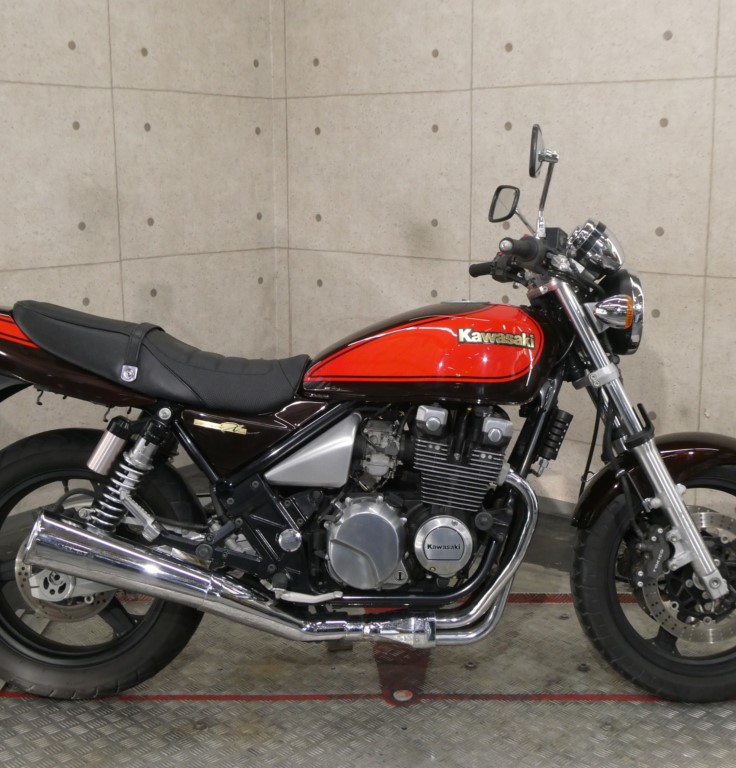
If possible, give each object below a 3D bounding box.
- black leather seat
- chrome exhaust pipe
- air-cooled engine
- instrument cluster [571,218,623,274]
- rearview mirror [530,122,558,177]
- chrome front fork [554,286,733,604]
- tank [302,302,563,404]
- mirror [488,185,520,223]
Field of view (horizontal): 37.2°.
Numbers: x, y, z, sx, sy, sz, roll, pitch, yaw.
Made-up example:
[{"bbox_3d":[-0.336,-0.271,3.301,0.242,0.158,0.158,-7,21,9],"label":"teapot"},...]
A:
[{"bbox_3d":[-0.478,-0.066,2.543,0.696,0.257,0.270,0,3,1],"label":"black leather seat"},{"bbox_3d":[-0.185,0.394,2.516,1.120,0.401,0.430,0,3,1],"label":"chrome exhaust pipe"},{"bbox_3d":[0.107,0.244,2.550,0.416,0.412,0.460,0,3,1],"label":"air-cooled engine"},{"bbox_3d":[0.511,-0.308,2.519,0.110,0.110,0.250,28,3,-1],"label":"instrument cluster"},{"bbox_3d":[0.340,-0.460,2.154,0.055,0.090,0.125,6,4,13],"label":"rearview mirror"},{"bbox_3d":[0.605,0.120,2.538,0.080,0.804,0.260,-28,2,2],"label":"chrome front fork"},{"bbox_3d":[0.151,-0.074,2.535,0.591,0.227,0.300,0,3,1],"label":"tank"},{"bbox_3d":[0.364,-0.473,2.879,0.050,0.090,0.125,9,-1,-19],"label":"mirror"}]

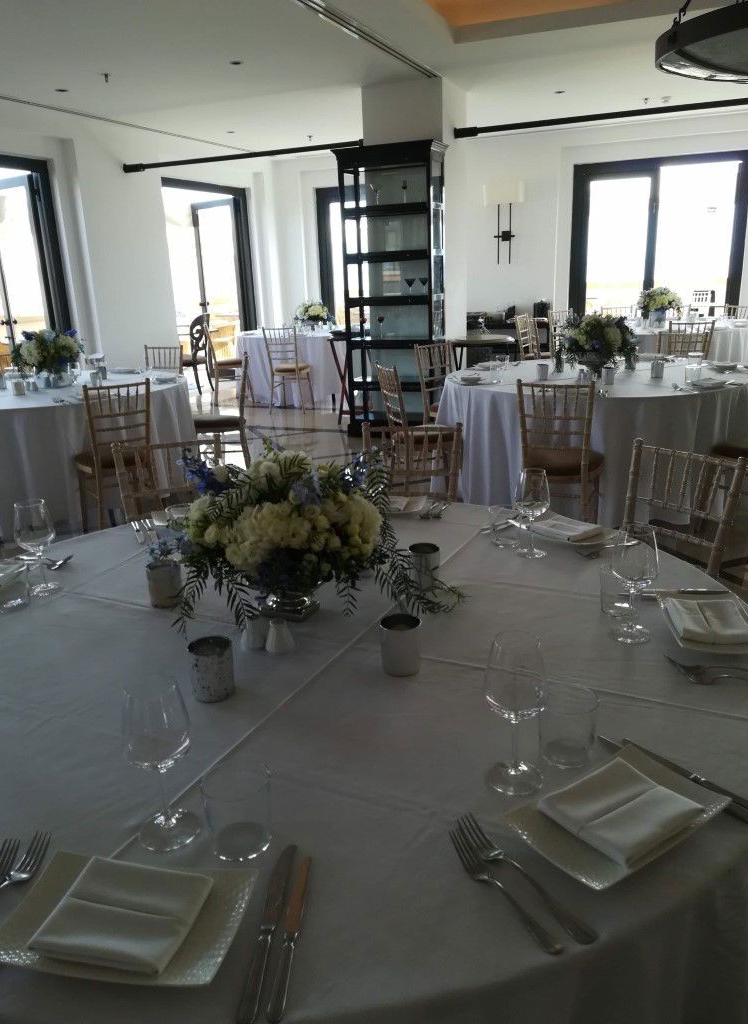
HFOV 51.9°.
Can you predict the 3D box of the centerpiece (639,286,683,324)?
[{"bbox_3d":[3.031,-2.160,8.127,0.460,0.390,0.460,6,19,23],"label":"centerpiece"}]

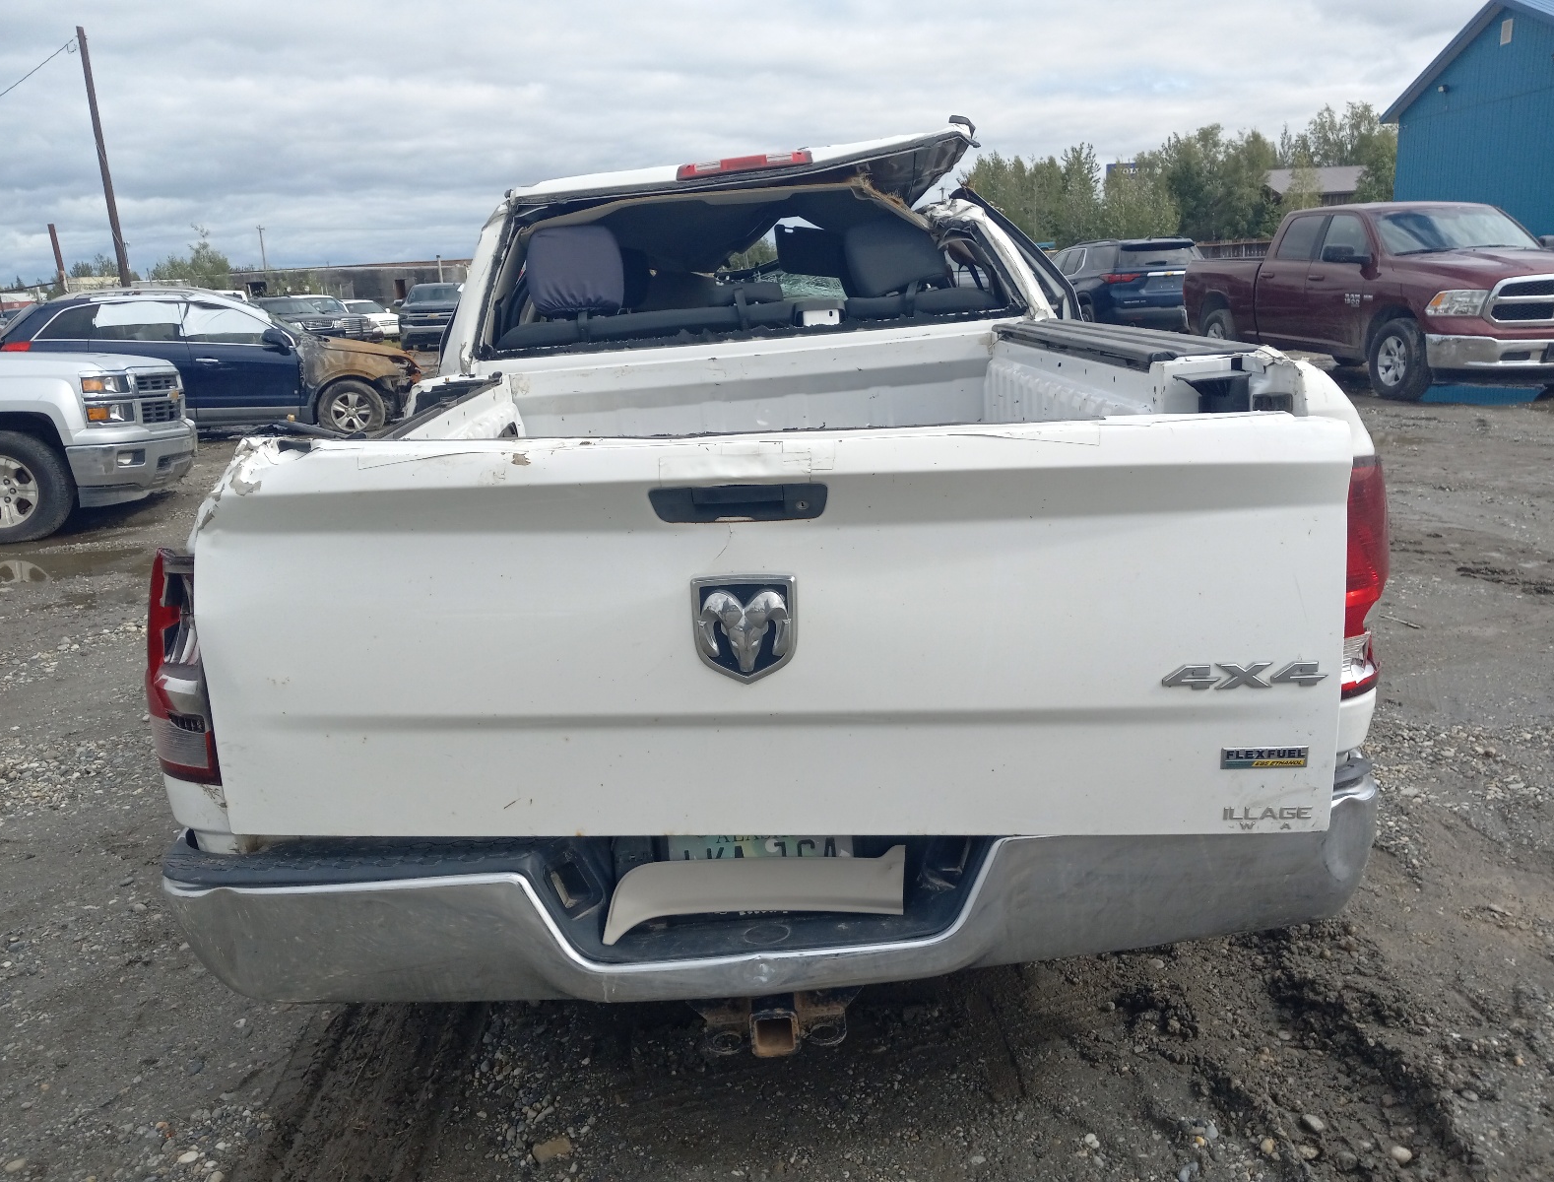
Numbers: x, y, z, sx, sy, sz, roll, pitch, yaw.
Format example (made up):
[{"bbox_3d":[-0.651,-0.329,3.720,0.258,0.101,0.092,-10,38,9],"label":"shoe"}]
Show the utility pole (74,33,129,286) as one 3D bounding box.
[{"bbox_3d":[-15.661,-9.006,28.950,0.260,7.880,0.260,-10,16,-26],"label":"utility pole"}]

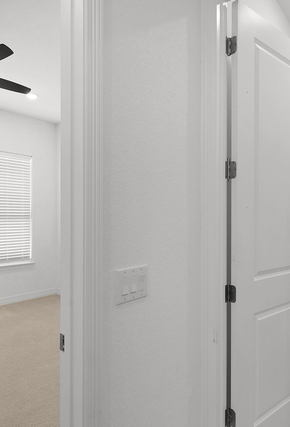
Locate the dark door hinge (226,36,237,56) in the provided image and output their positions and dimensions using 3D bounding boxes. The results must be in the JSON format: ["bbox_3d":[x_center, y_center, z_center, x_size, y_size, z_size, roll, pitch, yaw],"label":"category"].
[{"bbox_3d":[0.441,-0.855,1.545,0.056,0.090,0.028,0,-1,1],"label":"dark door hinge"}]

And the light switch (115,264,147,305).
[{"bbox_3d":[-0.042,0.265,1.125,0.011,0.121,0.163,-1,-1,41],"label":"light switch"}]

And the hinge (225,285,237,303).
[{"bbox_3d":[0.441,0.413,1.545,0.056,0.090,0.028,0,-1,1],"label":"hinge"}]

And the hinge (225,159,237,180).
[{"bbox_3d":[0.441,-0.220,1.545,0.056,0.090,0.028,0,-1,1],"label":"hinge"}]

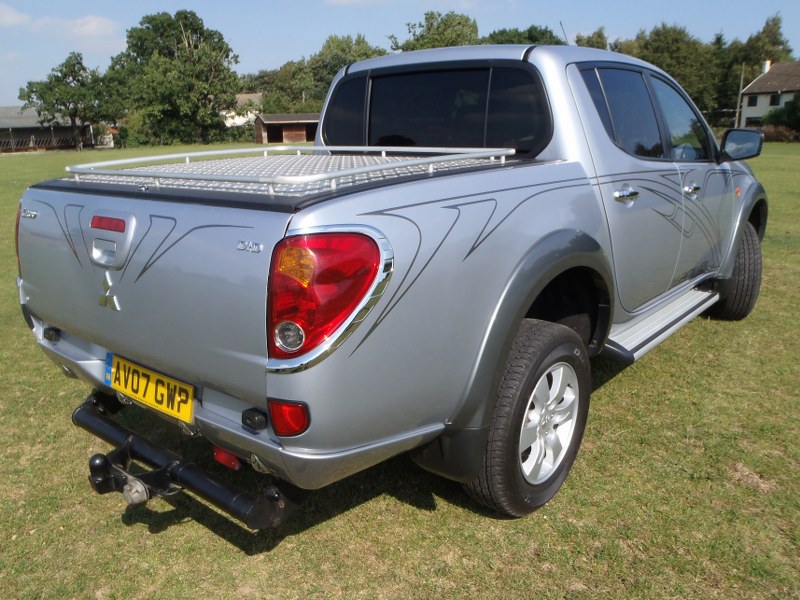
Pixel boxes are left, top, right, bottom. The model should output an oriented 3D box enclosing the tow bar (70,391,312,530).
[{"bbox_3d":[-0.816,0.511,2.112,1.100,0.170,0.380,10,18,39],"label":"tow bar"}]

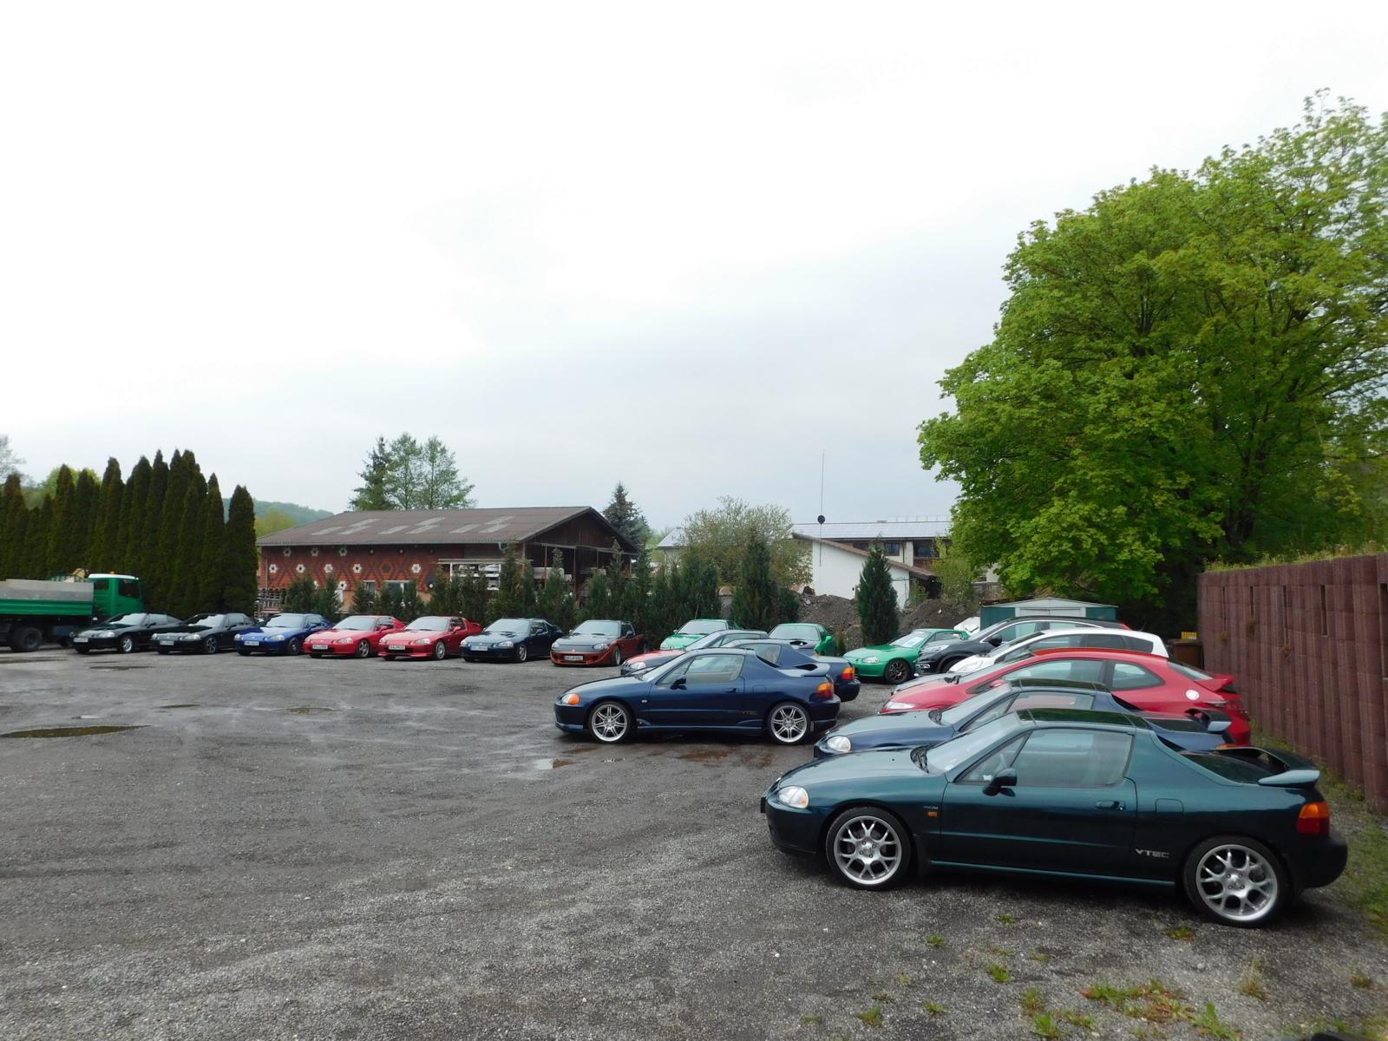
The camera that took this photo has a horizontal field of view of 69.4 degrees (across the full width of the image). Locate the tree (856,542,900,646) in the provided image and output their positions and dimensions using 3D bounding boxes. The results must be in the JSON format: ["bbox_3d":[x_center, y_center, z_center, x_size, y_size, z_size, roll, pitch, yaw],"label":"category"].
[{"bbox_3d":[5.171,2.304,28.310,1.220,3.410,1.220,-1,-4,10],"label":"tree"}]

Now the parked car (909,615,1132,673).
[{"bbox_3d":[6.697,2.682,19.943,4.500,1.610,1.810,-1,-4,14],"label":"parked car"}]

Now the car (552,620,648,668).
[{"bbox_3d":[-2.502,3.373,27.954,1.710,1.240,4.000,-1,-4,16],"label":"car"}]

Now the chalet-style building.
[{"bbox_3d":[-13.421,2.731,57.754,15.900,6.700,16.100,-1,-4,17],"label":"chalet-style building"}]

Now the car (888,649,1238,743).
[{"bbox_3d":[4.475,2.274,12.533,4.270,1.440,1.790,-1,-4,18],"label":"car"}]

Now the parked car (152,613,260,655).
[{"bbox_3d":[-15.930,3.720,33.000,1.710,1.240,4.000,-1,-4,9],"label":"parked car"}]

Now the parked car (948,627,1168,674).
[{"bbox_3d":[6.445,2.714,17.861,4.050,1.530,1.730,1,-4,7],"label":"parked car"}]

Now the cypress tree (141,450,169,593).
[{"bbox_3d":[-20.076,0.970,37.314,1.150,7.200,1.150,3,-5,-28],"label":"cypress tree"}]

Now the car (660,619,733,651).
[{"bbox_3d":[0.420,3.280,27.187,1.710,1.240,4.000,-1,-4,16],"label":"car"}]

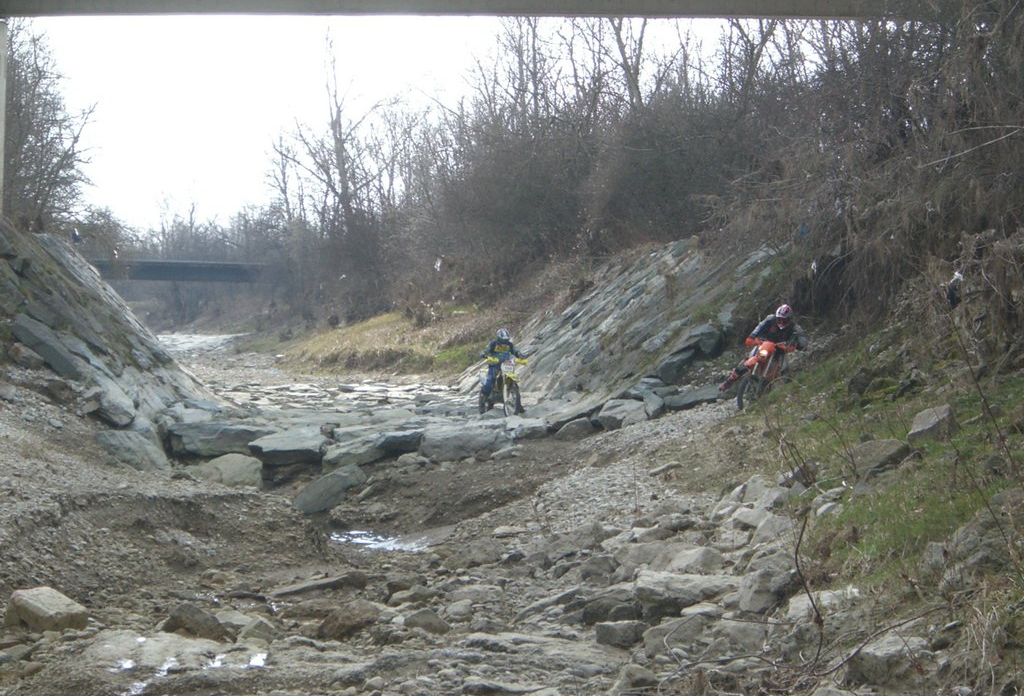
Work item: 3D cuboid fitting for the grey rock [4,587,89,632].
[{"bbox_3d":[-4.693,2.636,34.000,0.650,0.410,0.620,1,1,40],"label":"grey rock"}]

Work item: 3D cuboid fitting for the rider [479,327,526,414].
[{"bbox_3d":[-0.184,0.481,69.000,0.970,1.760,0.800,0,1,-15],"label":"rider"}]

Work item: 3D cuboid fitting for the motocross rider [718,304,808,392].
[{"bbox_3d":[4.027,0.008,54.000,1.300,1.400,1.000,0,1,20],"label":"motocross rider"}]

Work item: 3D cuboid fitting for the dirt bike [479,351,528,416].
[{"bbox_3d":[-0.184,0.788,69.000,0.820,1.240,2.100,0,1,-22],"label":"dirt bike"}]

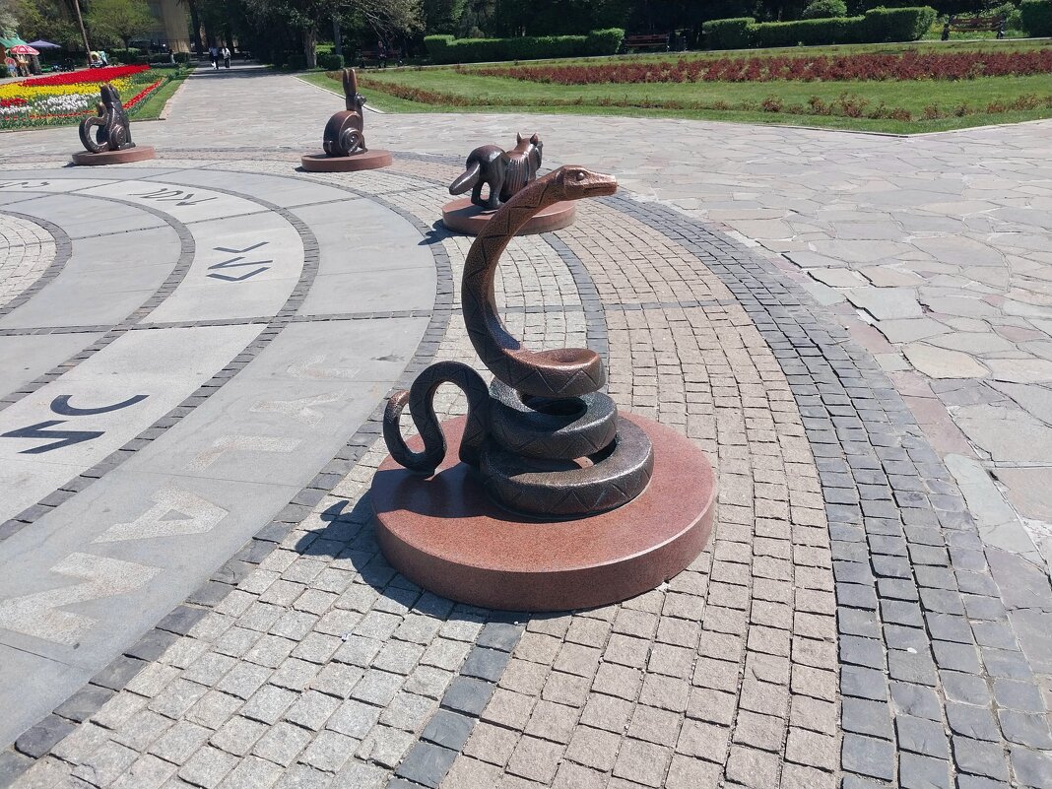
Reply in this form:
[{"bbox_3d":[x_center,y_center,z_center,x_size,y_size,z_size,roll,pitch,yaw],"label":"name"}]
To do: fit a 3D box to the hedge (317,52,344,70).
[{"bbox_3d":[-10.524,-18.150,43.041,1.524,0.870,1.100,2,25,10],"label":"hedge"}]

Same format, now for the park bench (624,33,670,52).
[{"bbox_3d":[6.291,-18.024,40.498,2.268,0.900,0.650,9,27,24],"label":"park bench"}]

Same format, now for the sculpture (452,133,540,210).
[{"bbox_3d":[-0.222,-1.827,6.455,0.700,0.540,0.360,-15,27,-24],"label":"sculpture"}]

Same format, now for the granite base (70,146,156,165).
[{"bbox_3d":[-5.986,-3.498,11.498,1.084,0.135,1.084,4,26,15],"label":"granite base"}]

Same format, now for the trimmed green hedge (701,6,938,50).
[{"bbox_3d":[13.274,-17.011,36.911,9.901,1.300,1.350,16,31,35],"label":"trimmed green hedge"}]

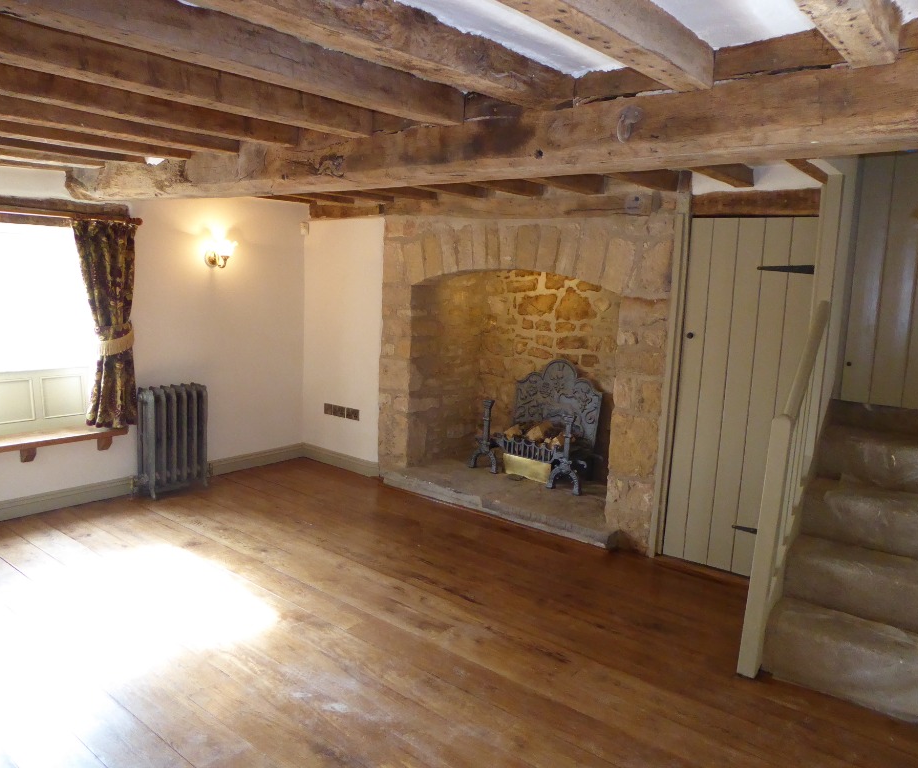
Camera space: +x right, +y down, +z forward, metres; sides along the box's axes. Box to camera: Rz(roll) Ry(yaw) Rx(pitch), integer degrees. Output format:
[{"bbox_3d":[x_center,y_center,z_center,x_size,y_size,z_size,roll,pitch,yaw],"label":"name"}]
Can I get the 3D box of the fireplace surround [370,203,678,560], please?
[{"bbox_3d":[0.495,-0.130,4.934,2.150,1.874,0.819,9,11,38],"label":"fireplace surround"}]

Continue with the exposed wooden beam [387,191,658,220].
[{"bbox_3d":[0.293,-1.077,4.568,2.012,0.138,0.161,9,11,38],"label":"exposed wooden beam"}]

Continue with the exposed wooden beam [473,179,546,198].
[{"bbox_3d":[0.008,-1.075,3.813,0.089,0.089,1.454,9,11,38],"label":"exposed wooden beam"}]

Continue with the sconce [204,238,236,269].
[{"bbox_3d":[-1.631,-0.887,5.082,0.230,0.199,0.153,9,11,38],"label":"sconce"}]

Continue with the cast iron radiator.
[{"bbox_3d":[-1.918,0.370,4.946,0.188,0.704,0.428,9,11,38],"label":"cast iron radiator"}]

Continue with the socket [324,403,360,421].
[{"bbox_3d":[-0.903,0.217,5.652,0.396,0.086,0.014,9,11,38],"label":"socket"}]

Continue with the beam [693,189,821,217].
[{"bbox_3d":[1.468,-0.893,3.660,0.643,0.118,0.122,9,11,38],"label":"beam"}]

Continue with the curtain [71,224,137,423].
[{"bbox_3d":[-2.169,-0.358,4.578,0.107,1.279,0.375,9,11,38],"label":"curtain"}]

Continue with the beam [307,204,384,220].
[{"bbox_3d":[-0.815,-1.281,5.468,0.796,0.102,0.107,9,11,38],"label":"beam"}]

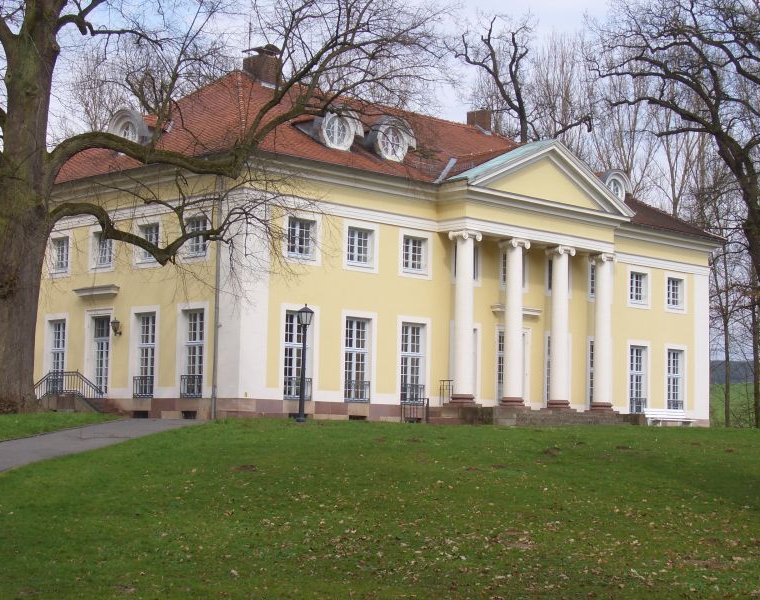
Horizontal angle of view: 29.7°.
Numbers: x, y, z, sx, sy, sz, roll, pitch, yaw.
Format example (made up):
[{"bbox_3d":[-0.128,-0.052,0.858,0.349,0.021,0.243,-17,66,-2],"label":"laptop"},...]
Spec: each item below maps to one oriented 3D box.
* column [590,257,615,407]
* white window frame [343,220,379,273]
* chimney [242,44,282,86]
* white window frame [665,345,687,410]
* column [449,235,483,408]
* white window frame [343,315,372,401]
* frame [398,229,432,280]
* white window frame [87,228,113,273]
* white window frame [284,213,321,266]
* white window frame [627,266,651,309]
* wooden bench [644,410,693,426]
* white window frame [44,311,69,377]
[{"bbox_3d":[9.811,1.419,62.840,0.970,6.965,0.970,1,-5,0],"label":"column"},{"bbox_3d":[-0.726,-2.006,54.442,1.840,1.882,0.220,7,-7,-43],"label":"white window frame"},{"bbox_3d":[-5.077,-10.140,62.392,1.225,2.000,1.225,7,-8,-44],"label":"chimney"},{"bbox_3d":[14.006,3.837,67.992,1.830,3.420,0.220,7,-7,-43],"label":"white window frame"},{"bbox_3d":[3.326,0.691,56.454,1.050,6.800,1.020,7,-7,-43],"label":"column"},{"bbox_3d":[-0.862,2.260,54.187,1.446,3.255,0.250,7,-8,-44],"label":"white window frame"},{"bbox_3d":[1.374,-1.766,56.413,1.840,1.882,0.220,7,-7,-43],"label":"frame"},{"bbox_3d":[-11.041,-2.016,57.279,0.220,1.882,1.840,7,-7,-43],"label":"white window frame"},{"bbox_3d":[-2.847,-2.248,52.450,1.840,1.882,0.220,7,-7,-43],"label":"white window frame"},{"bbox_3d":[12.133,-0.538,67.094,1.883,1.887,0.250,7,-8,-44],"label":"white window frame"},{"bbox_3d":[13.254,5.419,65.214,3.020,0.840,0.660,7,-7,-43],"label":"wooden bench"},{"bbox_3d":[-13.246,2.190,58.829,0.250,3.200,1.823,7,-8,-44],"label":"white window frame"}]

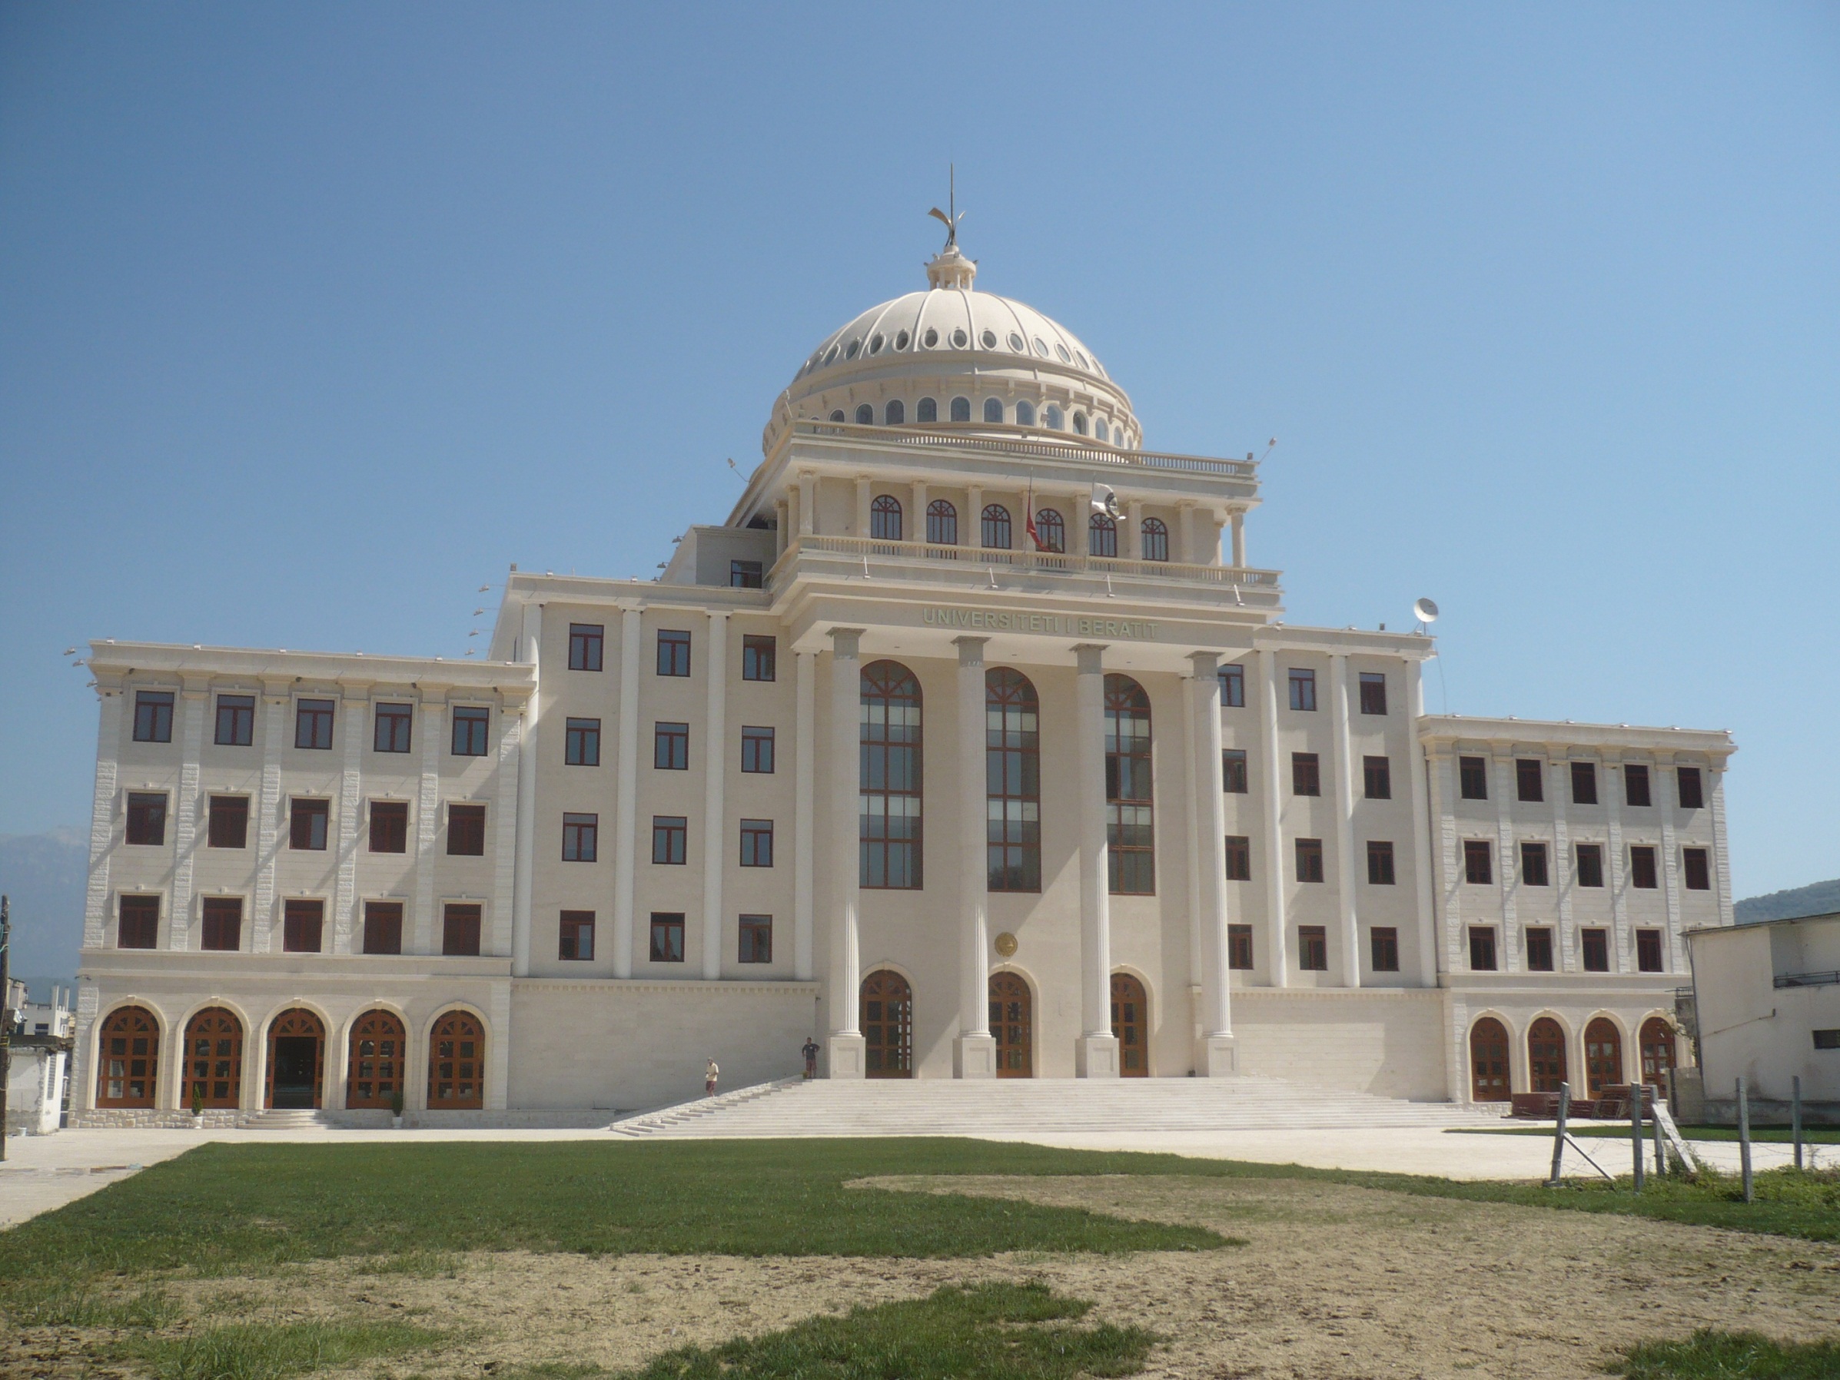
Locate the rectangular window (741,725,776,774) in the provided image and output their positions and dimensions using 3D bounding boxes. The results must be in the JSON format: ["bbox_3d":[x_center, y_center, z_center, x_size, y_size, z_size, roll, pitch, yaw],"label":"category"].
[{"bbox_3d":[-7.627,2.809,87.588,1.523,2.173,0.200,3,-11,-16],"label":"rectangular window"}]

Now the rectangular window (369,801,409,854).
[{"bbox_3d":[-22.818,5.899,79.805,1.551,2.211,0.200,3,-12,-15],"label":"rectangular window"}]

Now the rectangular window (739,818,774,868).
[{"bbox_3d":[-7.294,6.885,83.419,1.444,2.083,0.200,3,-12,-16],"label":"rectangular window"}]

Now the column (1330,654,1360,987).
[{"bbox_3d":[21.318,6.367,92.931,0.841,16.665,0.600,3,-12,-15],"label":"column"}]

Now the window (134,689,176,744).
[{"bbox_3d":[-32.188,1.115,78.172,1.551,2.211,0.200,3,-12,-15],"label":"window"}]

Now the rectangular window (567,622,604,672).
[{"bbox_3d":[-14.843,-1.862,83.003,1.464,2.109,0.200,3,-12,-15],"label":"rectangular window"}]

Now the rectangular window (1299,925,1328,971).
[{"bbox_3d":[19.024,12.508,89.938,1.444,2.083,0.200,3,-12,-16],"label":"rectangular window"}]

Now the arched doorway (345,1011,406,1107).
[{"bbox_3d":[-21.977,14.978,75.322,2.258,4.040,0.300,3,-12,-15],"label":"arched doorway"}]

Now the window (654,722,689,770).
[{"bbox_3d":[-11.072,2.518,83.182,1.464,2.109,0.200,3,-12,-15],"label":"window"}]

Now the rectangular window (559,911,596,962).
[{"bbox_3d":[-14.827,10.626,80.470,1.464,2.109,0.200,3,-12,-15],"label":"rectangular window"}]

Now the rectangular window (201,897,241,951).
[{"bbox_3d":[-28.449,9.562,75.825,1.472,2.100,0.200,3,-12,-15],"label":"rectangular window"}]

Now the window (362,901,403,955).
[{"bbox_3d":[-22.018,9.808,76.375,1.454,2.100,0.180,3,-12,-15],"label":"window"}]

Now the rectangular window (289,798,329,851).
[{"bbox_3d":[-25.810,5.709,78.597,1.490,2.140,0.200,3,-12,-15],"label":"rectangular window"}]

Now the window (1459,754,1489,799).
[{"bbox_3d":[27.726,4.413,93.072,1.444,2.077,0.200,3,-12,-16],"label":"window"}]

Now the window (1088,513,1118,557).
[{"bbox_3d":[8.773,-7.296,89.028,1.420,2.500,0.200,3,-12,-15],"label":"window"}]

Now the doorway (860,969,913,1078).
[{"bbox_3d":[-1.508,14.787,82.300,2.361,4.723,0.300,3,-12,-15],"label":"doorway"}]

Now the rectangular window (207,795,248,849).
[{"bbox_3d":[-28.089,5.377,75.586,1.454,2.093,0.180,3,-12,-15],"label":"rectangular window"}]

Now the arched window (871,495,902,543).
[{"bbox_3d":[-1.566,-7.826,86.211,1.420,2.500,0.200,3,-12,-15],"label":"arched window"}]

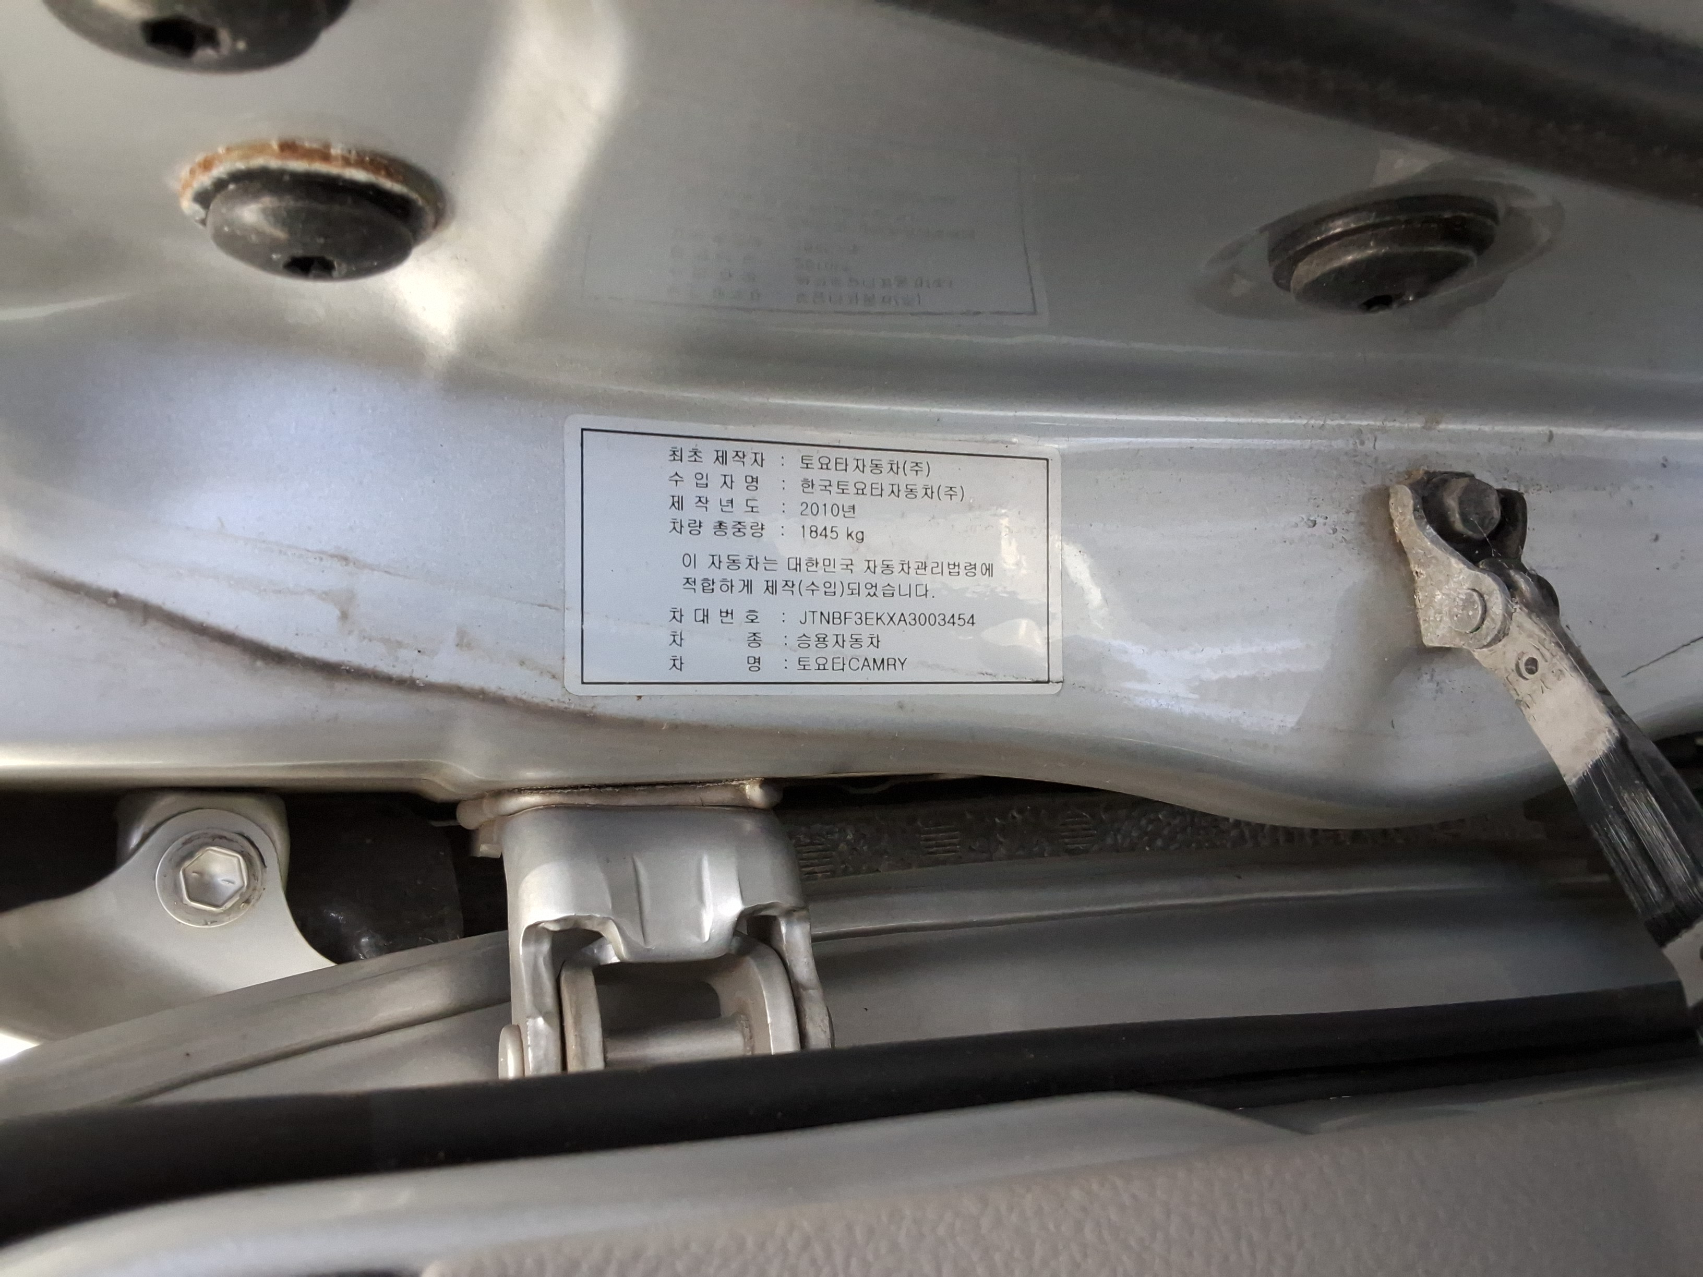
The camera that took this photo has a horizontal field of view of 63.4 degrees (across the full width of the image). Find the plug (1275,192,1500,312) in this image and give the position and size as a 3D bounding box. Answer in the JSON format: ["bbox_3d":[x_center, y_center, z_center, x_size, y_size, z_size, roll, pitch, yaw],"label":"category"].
[{"bbox_3d":[0.077,-0.057,0.200,0.032,0.032,0.011,155,112,-67],"label":"plug"}]

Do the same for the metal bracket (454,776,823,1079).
[{"bbox_3d":[-0.038,0.053,0.252,0.038,0.062,0.052,175,95,-69],"label":"metal bracket"}]

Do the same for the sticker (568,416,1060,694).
[{"bbox_3d":[-0.004,-0.013,0.249,0.001,0.095,0.048,175,95,-69],"label":"sticker"}]

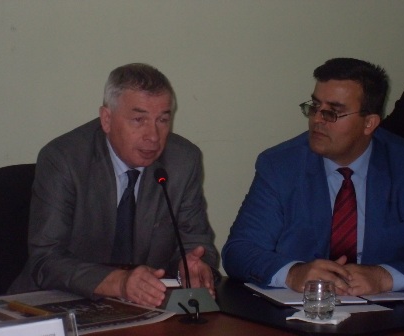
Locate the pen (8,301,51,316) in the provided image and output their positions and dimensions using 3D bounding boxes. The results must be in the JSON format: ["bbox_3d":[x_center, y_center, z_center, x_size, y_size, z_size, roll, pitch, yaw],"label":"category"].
[{"bbox_3d":[-0.371,0.313,3.138,0.143,0.013,0.013,7,11,39],"label":"pen"}]

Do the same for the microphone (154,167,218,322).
[{"bbox_3d":[-0.051,0.162,3.216,0.129,0.288,0.220,-2,9,-15],"label":"microphone"}]

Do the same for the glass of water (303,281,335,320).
[{"bbox_3d":[0.255,0.283,3.114,0.068,0.077,0.068,0,8,0],"label":"glass of water"}]

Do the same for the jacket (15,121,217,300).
[{"bbox_3d":[-0.212,0.159,3.542,0.510,0.537,0.460,-3,9,-18],"label":"jacket"}]

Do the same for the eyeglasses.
[{"bbox_3d":[0.331,-0.143,3.491,0.140,0.040,0.138,-12,21,-37],"label":"eyeglasses"}]

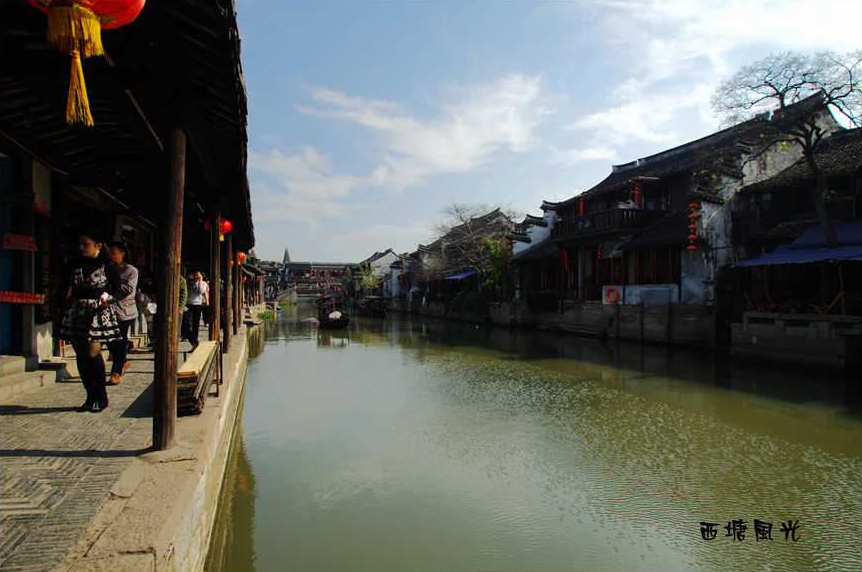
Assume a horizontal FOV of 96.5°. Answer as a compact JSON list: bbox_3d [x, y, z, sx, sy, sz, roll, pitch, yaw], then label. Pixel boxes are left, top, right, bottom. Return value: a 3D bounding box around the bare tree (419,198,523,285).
[{"bbox_3d":[3.184,-3.184,31.000,6.300,7.600,7.000,1,-2,-30],"label":"bare tree"}]

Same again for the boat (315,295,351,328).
[{"bbox_3d":[-6.783,1.640,26.286,1.850,1.950,6.000,1,-2,-18],"label":"boat"}]

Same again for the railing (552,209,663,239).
[{"bbox_3d":[9.066,-3.009,20.024,3.000,1.030,4.100,1,-2,-30],"label":"railing"}]

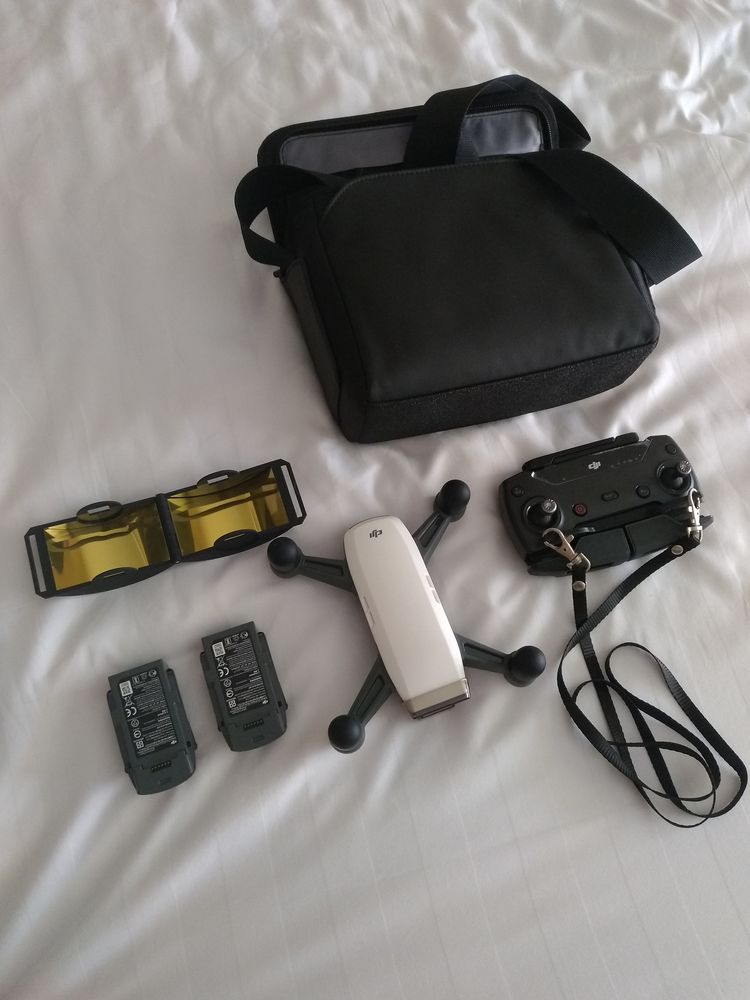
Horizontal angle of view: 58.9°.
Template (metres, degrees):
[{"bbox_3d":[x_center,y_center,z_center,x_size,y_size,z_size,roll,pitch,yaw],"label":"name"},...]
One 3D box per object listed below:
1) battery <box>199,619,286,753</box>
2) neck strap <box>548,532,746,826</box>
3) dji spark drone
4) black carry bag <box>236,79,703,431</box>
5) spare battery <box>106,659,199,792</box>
[{"bbox_3d":[-0.082,0.119,0.421,0.044,0.026,0.076,-17,67,-8],"label":"battery"},{"bbox_3d":[0.174,0.103,0.430,0.116,0.028,0.195,0,66,-1],"label":"neck strap"},{"bbox_3d":[0.018,0.072,0.431,0.143,0.053,0.143,-18,67,-9],"label":"dji spark drone"},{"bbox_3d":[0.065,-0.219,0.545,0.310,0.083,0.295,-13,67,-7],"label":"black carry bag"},{"bbox_3d":[-0.137,0.141,0.410,0.044,0.026,0.076,-17,67,-8],"label":"spare battery"}]

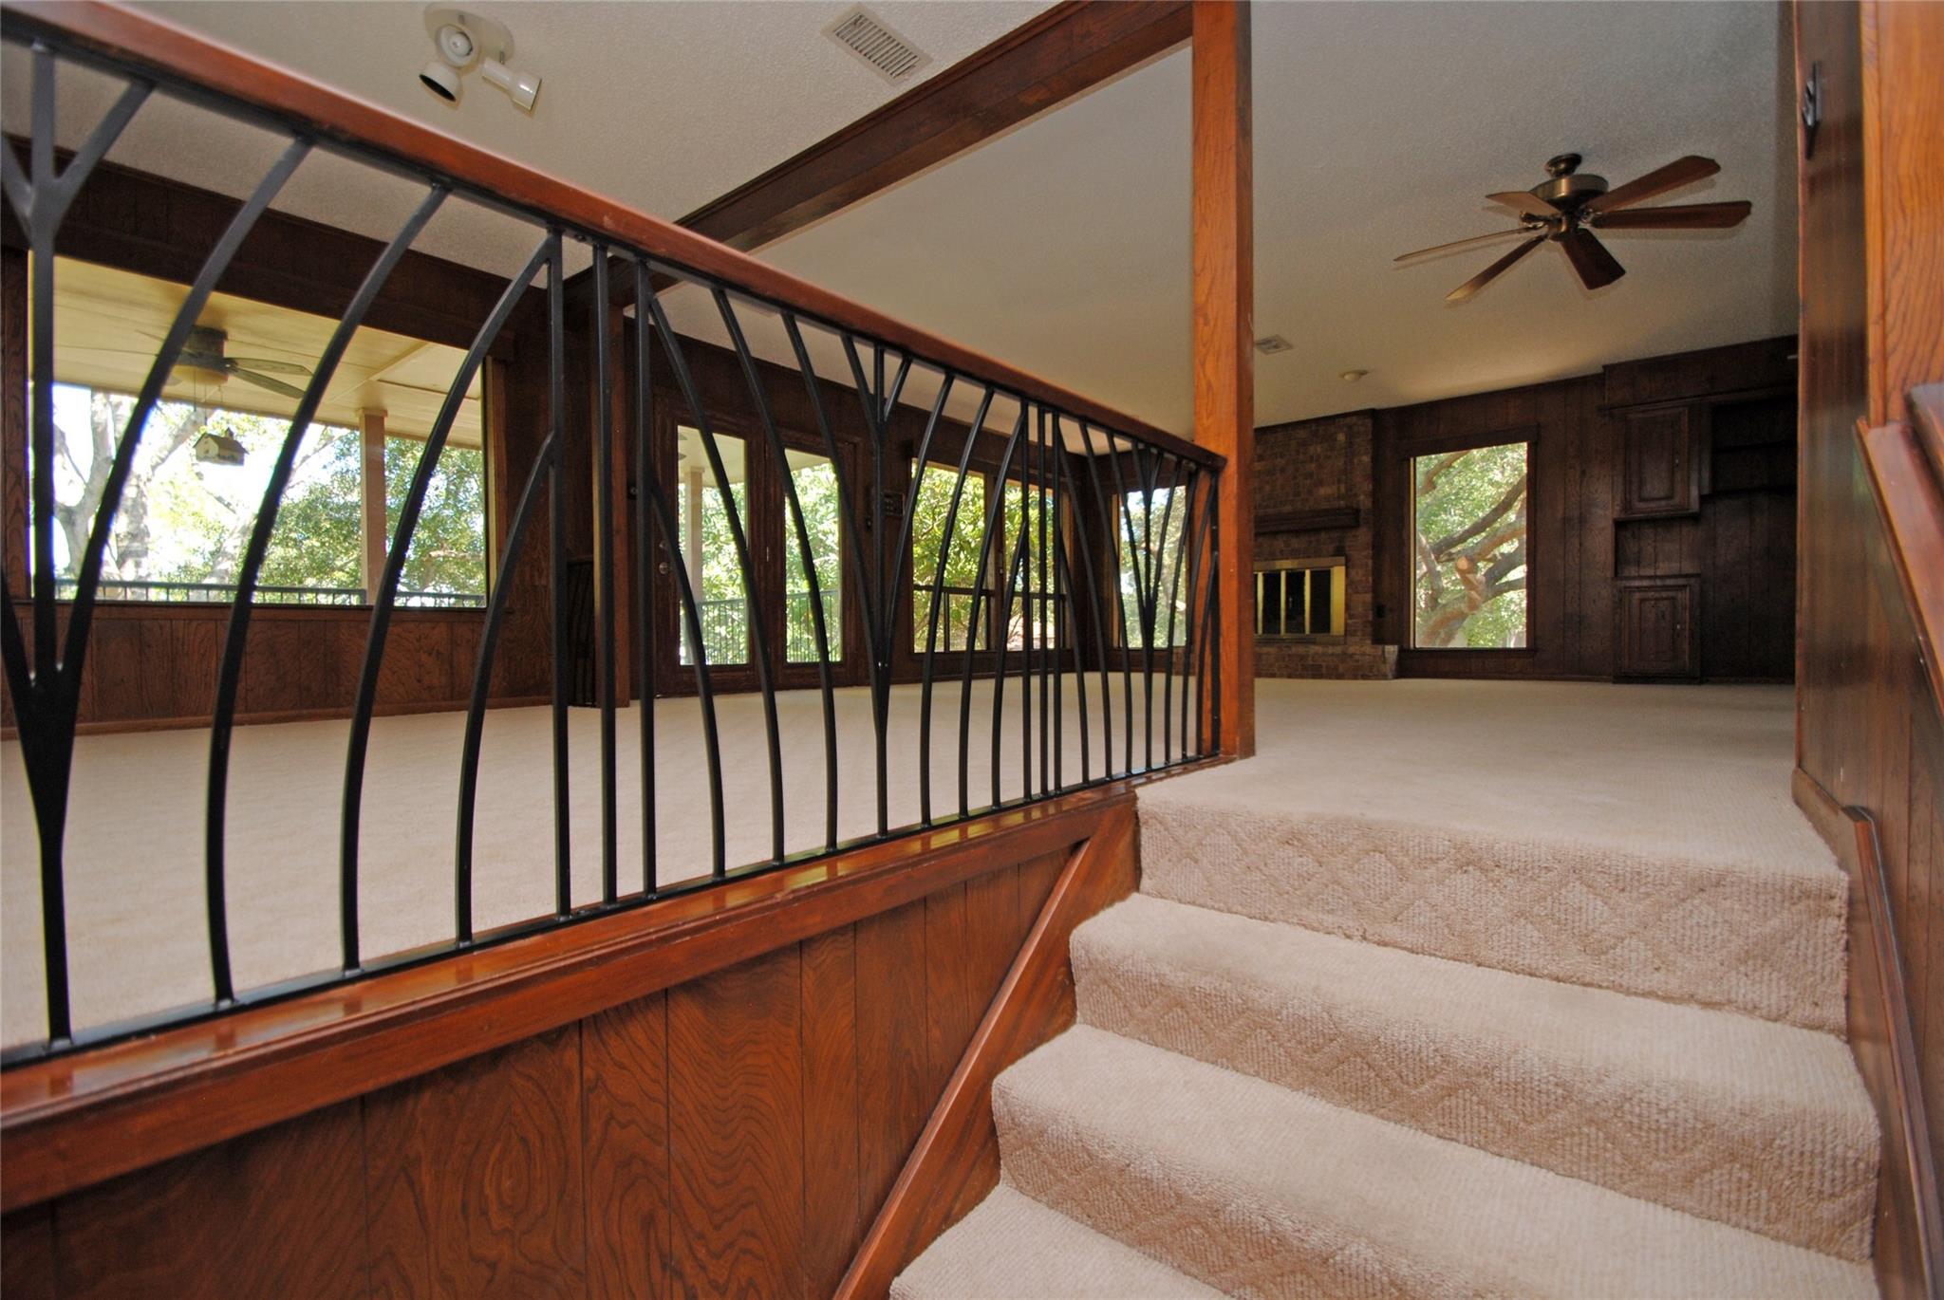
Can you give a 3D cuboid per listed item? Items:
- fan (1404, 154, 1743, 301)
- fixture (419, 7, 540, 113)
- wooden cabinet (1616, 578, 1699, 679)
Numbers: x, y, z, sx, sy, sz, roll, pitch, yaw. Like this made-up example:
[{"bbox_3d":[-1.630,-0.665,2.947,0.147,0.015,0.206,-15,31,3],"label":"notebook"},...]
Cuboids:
[{"bbox_3d":[2.571,-1.976,3.546,1.290,0.370,1.290,0,1,39],"label":"fan"},{"bbox_3d":[-1.723,-2.051,2.842,0.370,0.140,0.370,0,1,39],"label":"fixture"},{"bbox_3d":[5.266,-0.150,6.253,0.490,0.816,0.350,0,1,39],"label":"wooden cabinet"}]

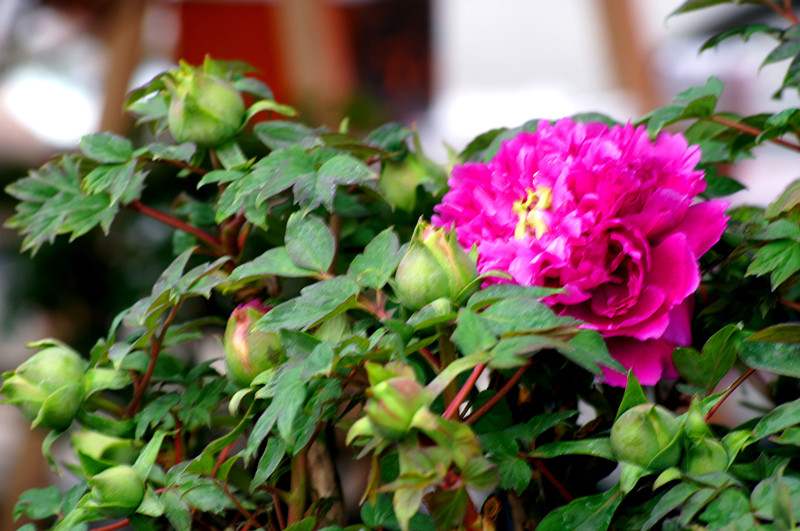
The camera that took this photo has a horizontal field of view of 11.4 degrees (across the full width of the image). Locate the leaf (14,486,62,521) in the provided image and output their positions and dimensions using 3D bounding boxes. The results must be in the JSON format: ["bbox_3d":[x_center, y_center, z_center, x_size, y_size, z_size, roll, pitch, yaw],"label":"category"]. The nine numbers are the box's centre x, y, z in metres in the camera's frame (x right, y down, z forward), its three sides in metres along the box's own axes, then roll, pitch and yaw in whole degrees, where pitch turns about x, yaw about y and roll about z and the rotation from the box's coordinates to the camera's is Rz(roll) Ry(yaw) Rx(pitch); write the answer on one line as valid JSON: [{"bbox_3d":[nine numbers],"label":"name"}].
[{"bbox_3d":[-0.188,0.124,2.080,0.025,0.007,0.020,-12,39,-16],"label":"leaf"}]

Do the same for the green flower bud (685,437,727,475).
[{"bbox_3d":[0.159,0.100,2.070,0.023,0.022,0.024,0,8,0],"label":"green flower bud"}]

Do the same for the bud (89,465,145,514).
[{"bbox_3d":[-0.146,0.116,2.060,0.028,0.025,0.025,31,6,-27],"label":"bud"}]

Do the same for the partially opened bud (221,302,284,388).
[{"bbox_3d":[-0.076,0.040,2.070,0.032,0.045,0.032,-3,6,0],"label":"partially opened bud"}]

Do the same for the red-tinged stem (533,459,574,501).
[{"bbox_3d":[0.082,0.115,2.130,0.004,0.032,0.004,-45,5,0],"label":"red-tinged stem"}]

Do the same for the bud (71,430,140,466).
[{"bbox_3d":[-0.158,0.098,2.140,0.032,0.026,0.026,32,6,-18],"label":"bud"}]

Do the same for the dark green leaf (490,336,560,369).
[{"bbox_3d":[0.064,0.044,2.030,0.038,0.008,0.019,6,41,2],"label":"dark green leaf"}]

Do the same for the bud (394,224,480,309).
[{"bbox_3d":[0.019,0.001,2.090,0.043,0.045,0.043,5,14,0],"label":"bud"}]

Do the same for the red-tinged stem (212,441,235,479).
[{"bbox_3d":[-0.092,0.102,2.100,0.004,0.023,0.004,34,3,0],"label":"red-tinged stem"}]

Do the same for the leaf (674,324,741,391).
[{"bbox_3d":[0.163,0.049,2.120,0.037,0.035,0.016,0,8,0],"label":"leaf"}]

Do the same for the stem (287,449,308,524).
[{"bbox_3d":[-0.053,0.115,2.070,0.008,0.040,0.008,6,6,0],"label":"stem"}]

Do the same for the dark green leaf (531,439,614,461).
[{"bbox_3d":[0.090,0.096,2.080,0.046,0.010,0.016,0,8,0],"label":"dark green leaf"}]

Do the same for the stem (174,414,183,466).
[{"bbox_3d":[-0.115,0.091,2.080,0.004,0.027,0.004,0,8,0],"label":"stem"}]

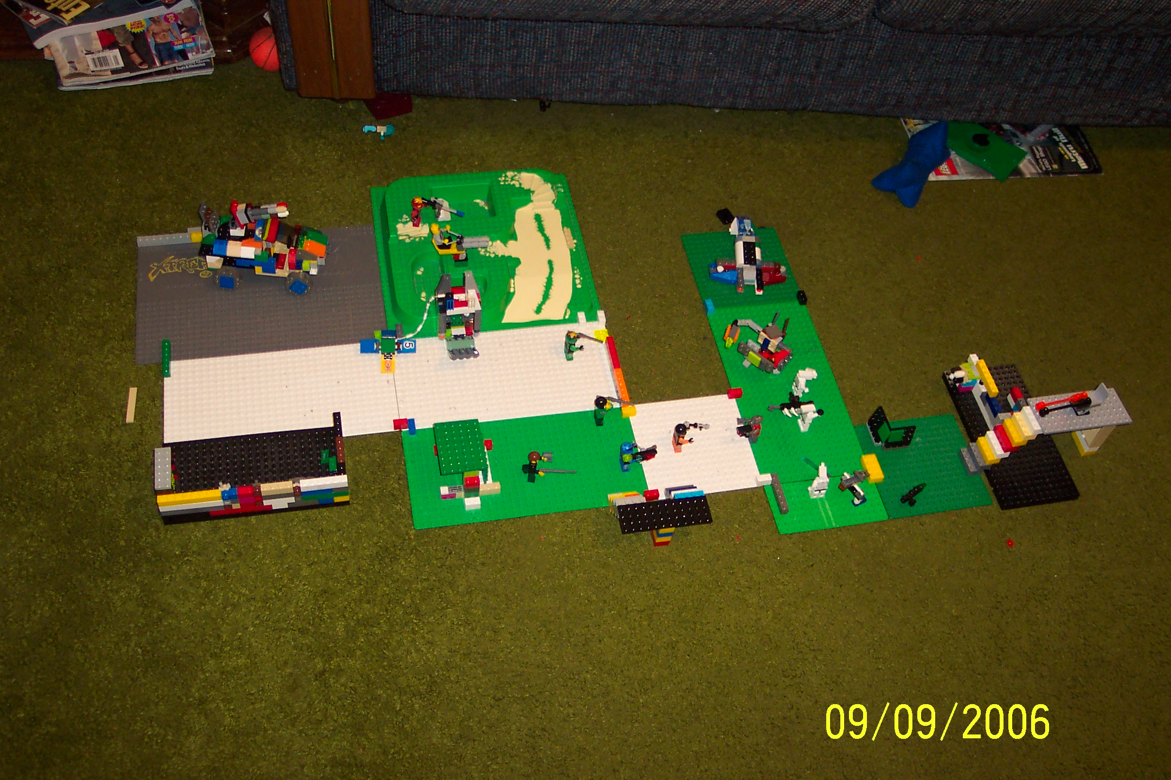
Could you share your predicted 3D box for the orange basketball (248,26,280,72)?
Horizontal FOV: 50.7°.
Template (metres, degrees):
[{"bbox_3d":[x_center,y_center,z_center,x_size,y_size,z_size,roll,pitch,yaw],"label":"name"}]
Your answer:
[{"bbox_3d":[-0.430,-0.468,1.698,0.059,0.059,0.059,9,53,0],"label":"orange basketball"}]

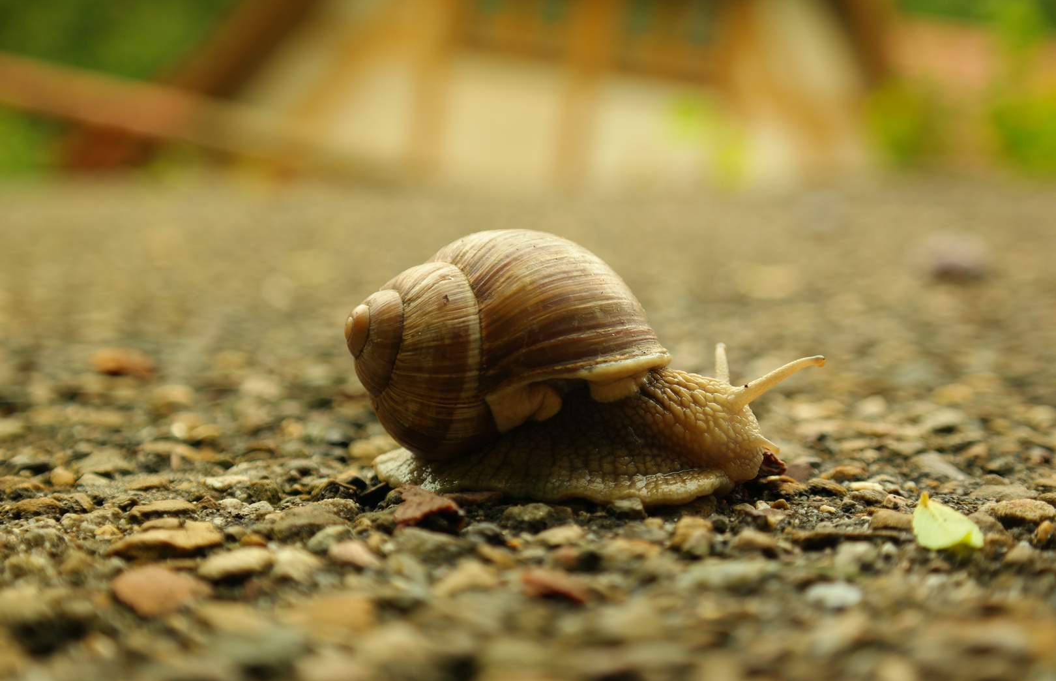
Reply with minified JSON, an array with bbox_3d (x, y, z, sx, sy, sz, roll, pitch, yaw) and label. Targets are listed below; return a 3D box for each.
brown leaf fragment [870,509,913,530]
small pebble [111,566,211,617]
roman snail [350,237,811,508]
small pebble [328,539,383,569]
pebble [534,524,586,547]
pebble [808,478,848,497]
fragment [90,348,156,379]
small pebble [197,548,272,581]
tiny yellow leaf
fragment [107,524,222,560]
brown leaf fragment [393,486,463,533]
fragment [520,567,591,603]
[{"bbox_3d":[0.042,0.021,0.180,0.005,0.002,0.004,0,6,0],"label":"brown leaf fragment"},{"bbox_3d":[-0.034,0.023,0.146,0.009,0.004,0.007,0,6,0],"label":"small pebble"},{"bbox_3d":[0.007,0.003,0.201,0.061,0.034,0.033,0,6,2],"label":"roman snail"},{"bbox_3d":[-0.018,0.022,0.162,0.006,0.002,0.004,0,6,0],"label":"small pebble"},{"bbox_3d":[0.004,0.022,0.172,0.006,0.002,0.004,0,6,0],"label":"pebble"},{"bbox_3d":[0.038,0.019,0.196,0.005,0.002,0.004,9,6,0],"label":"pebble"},{"bbox_3d":[-0.082,0.004,0.316,0.012,0.005,0.009,0,6,0],"label":"fragment"},{"bbox_3d":[-0.030,0.023,0.158,0.007,0.003,0.005,0,6,0],"label":"small pebble"},{"bbox_3d":[0.046,0.020,0.170,0.008,0.006,0.006,0,6,0],"label":"tiny yellow leaf"},{"bbox_3d":[-0.039,0.022,0.167,0.012,0.003,0.007,0,6,0],"label":"fragment"},{"bbox_3d":[-0.011,0.019,0.178,0.008,0.004,0.006,0,6,0],"label":"brown leaf fragment"},{"bbox_3d":[0.003,0.024,0.150,0.007,0.002,0.005,0,6,0],"label":"fragment"}]

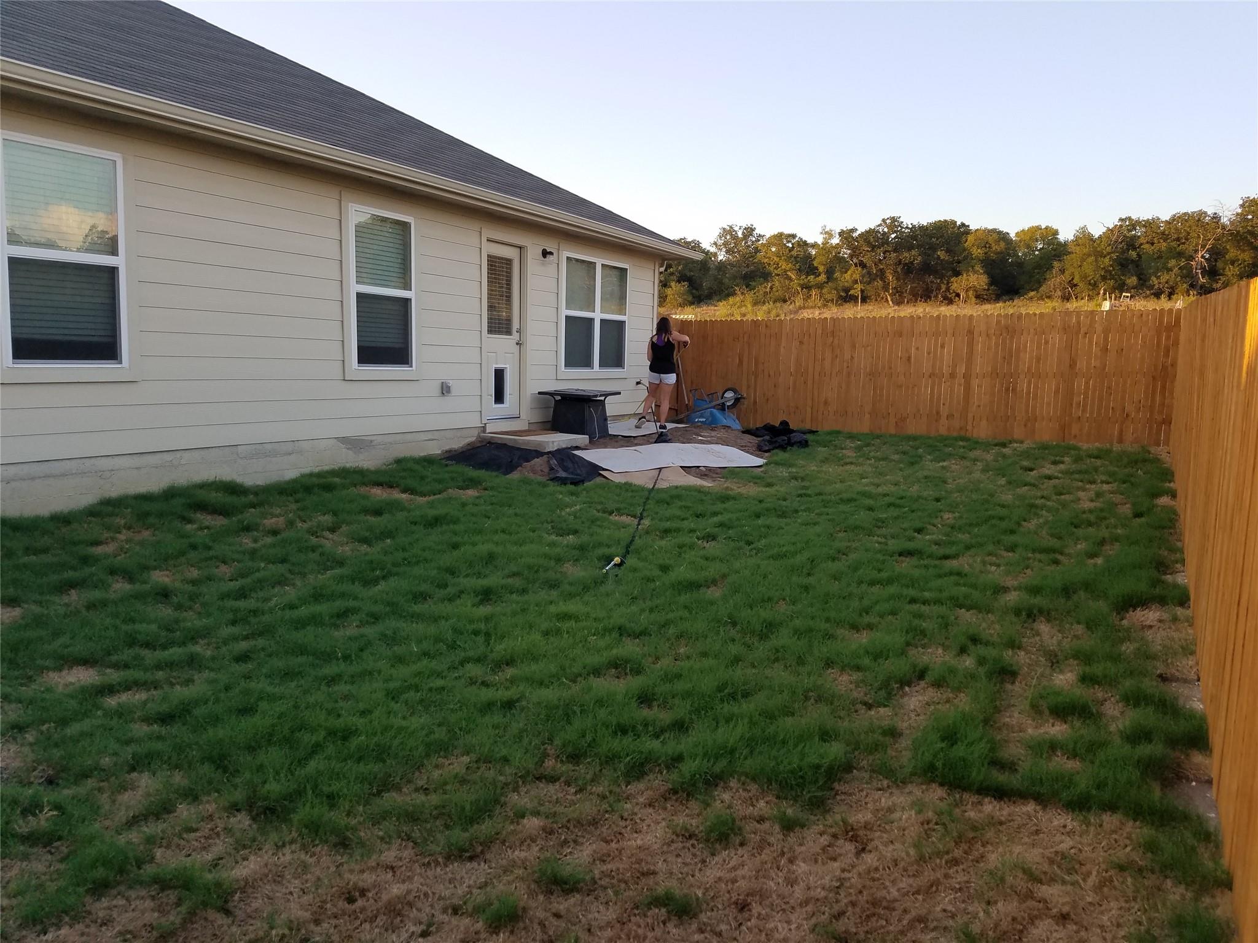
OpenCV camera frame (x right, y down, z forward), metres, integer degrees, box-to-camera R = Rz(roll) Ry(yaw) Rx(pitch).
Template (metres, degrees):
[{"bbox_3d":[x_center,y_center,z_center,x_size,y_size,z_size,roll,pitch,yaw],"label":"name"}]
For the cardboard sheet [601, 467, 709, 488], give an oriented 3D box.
[{"bbox_3d":[0.246,0.068,9.202,0.880,0.050,1.030,-3,10,-19],"label":"cardboard sheet"}]

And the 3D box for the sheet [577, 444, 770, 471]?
[{"bbox_3d":[0.467,-0.164,10.400,2.040,0.070,1.040,-3,13,-33],"label":"sheet"}]

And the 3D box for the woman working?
[{"bbox_3d":[0.467,-1.358,13.200,0.690,1.610,0.500,2,6,13],"label":"woman working"}]

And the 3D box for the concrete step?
[{"bbox_3d":[-1.069,-0.355,10.850,0.940,0.120,0.980,6,8,29],"label":"concrete step"}]

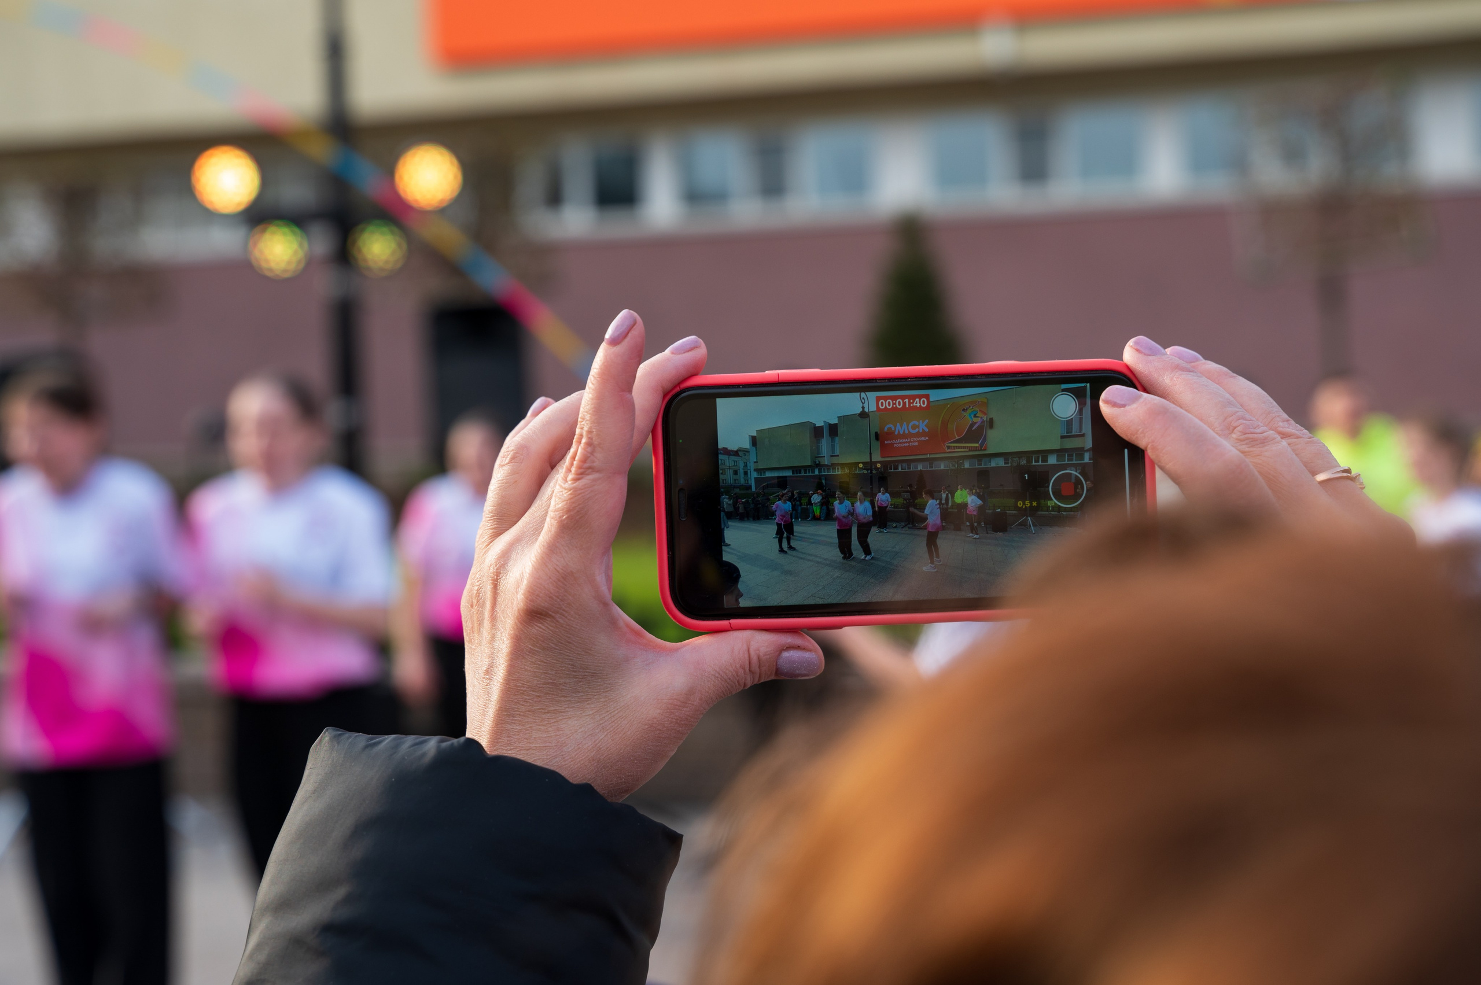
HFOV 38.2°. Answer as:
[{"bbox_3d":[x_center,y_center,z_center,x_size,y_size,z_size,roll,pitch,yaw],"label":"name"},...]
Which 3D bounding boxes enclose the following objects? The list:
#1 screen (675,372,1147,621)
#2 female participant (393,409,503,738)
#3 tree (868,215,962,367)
[{"bbox_3d":[0.051,0.001,0.658,0.150,0.075,0.009,-2,-2,1],"label":"screen"},{"bbox_3d":[-0.874,0.544,7.100,0.500,1.630,0.310,-2,3,-10],"label":"female participant"},{"bbox_3d":[1.380,-0.906,16.500,1.050,2.500,1.050,-2,3,0],"label":"tree"}]

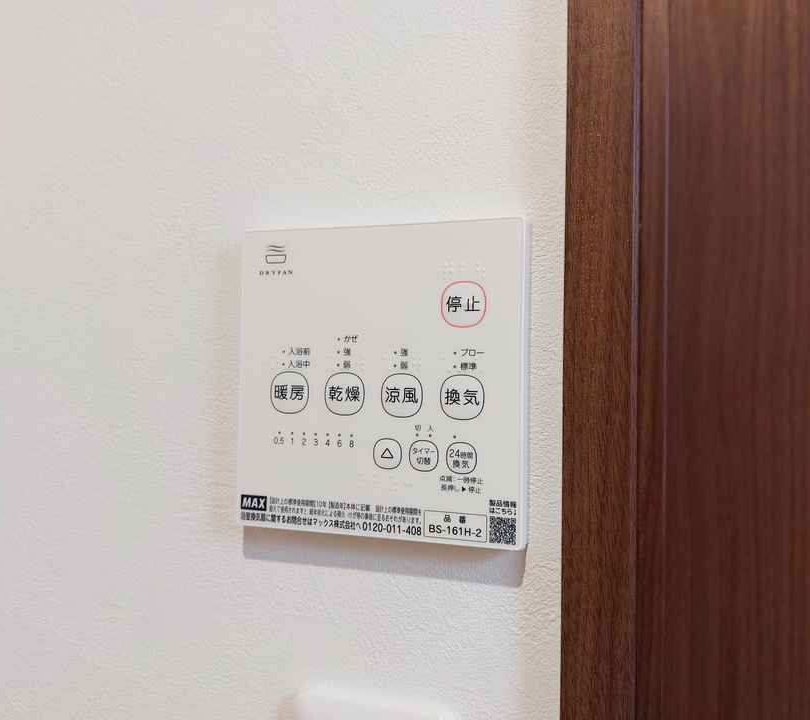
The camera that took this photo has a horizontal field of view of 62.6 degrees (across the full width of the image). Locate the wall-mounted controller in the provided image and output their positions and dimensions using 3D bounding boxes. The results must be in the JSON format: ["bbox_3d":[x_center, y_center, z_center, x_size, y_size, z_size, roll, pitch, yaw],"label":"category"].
[{"bbox_3d":[-0.010,0.008,0.263,0.116,0.120,0.017,1,-1,18],"label":"wall-mounted controller"}]

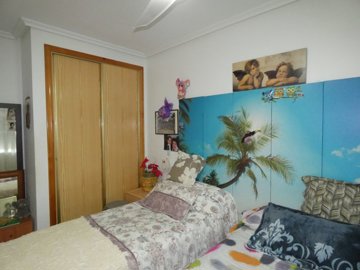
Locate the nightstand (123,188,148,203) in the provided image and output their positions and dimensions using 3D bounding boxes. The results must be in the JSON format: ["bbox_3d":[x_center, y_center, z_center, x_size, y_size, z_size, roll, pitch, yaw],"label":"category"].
[{"bbox_3d":[-0.490,1.112,3.120,0.420,0.480,0.390,2,4,44],"label":"nightstand"}]

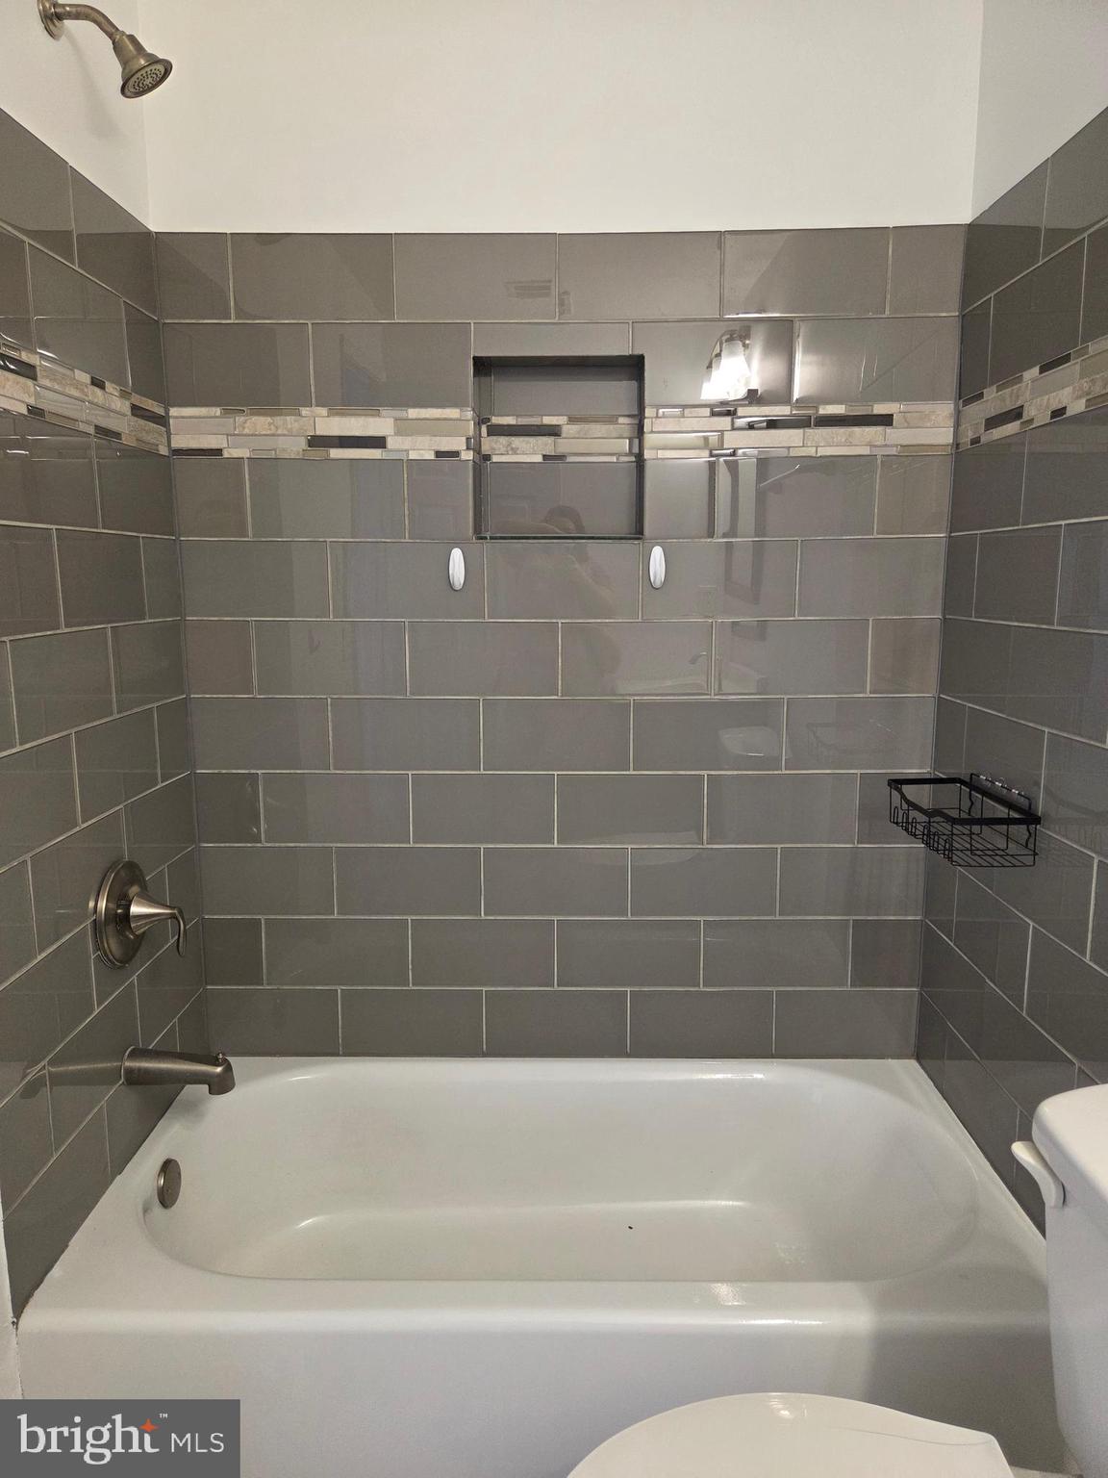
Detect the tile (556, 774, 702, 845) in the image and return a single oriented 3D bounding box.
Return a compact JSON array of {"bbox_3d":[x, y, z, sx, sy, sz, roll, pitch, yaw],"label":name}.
[{"bbox_3d":[0.160,0.143,2.007,0.302,0.150,0.010,0,9,1],"label":"tile"}]

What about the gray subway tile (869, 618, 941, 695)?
[{"bbox_3d":[0.693,-0.162,1.949,0.136,0.151,0.010,0,9,1],"label":"gray subway tile"}]

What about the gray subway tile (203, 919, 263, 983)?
[{"bbox_3d":[-0.671,0.448,2.070,0.126,0.151,0.010,0,9,1],"label":"gray subway tile"}]

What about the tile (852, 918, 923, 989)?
[{"bbox_3d":[0.690,0.447,2.046,0.142,0.151,0.010,0,10,1],"label":"tile"}]

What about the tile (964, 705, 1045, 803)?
[{"bbox_3d":[0.764,0.039,1.668,0.009,0.152,0.302,0,9,1],"label":"tile"}]

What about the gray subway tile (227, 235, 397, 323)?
[{"bbox_3d":[-0.451,-0.870,1.856,0.303,0.154,0.009,0,9,1],"label":"gray subway tile"}]

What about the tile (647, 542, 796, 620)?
[{"bbox_3d":[0.325,-0.316,1.933,0.303,0.152,0.010,0,9,1],"label":"tile"}]

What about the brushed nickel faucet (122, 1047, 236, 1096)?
[{"bbox_3d":[-0.649,0.582,1.717,0.182,0.084,0.062,0,9,1],"label":"brushed nickel faucet"}]

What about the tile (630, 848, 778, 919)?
[{"bbox_3d":[0.311,0.296,2.034,0.303,0.152,0.010,0,9,1],"label":"tile"}]

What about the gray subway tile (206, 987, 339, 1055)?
[{"bbox_3d":[-0.594,0.601,2.085,0.279,0.150,0.009,0,9,1],"label":"gray subway tile"}]

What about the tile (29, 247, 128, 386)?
[{"bbox_3d":[-0.755,-0.666,1.567,0.010,0.149,0.304,0,9,1],"label":"tile"}]

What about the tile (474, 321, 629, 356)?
[{"bbox_3d":[-0.004,-0.755,1.859,0.297,0.061,0.009,0,9,1],"label":"tile"}]

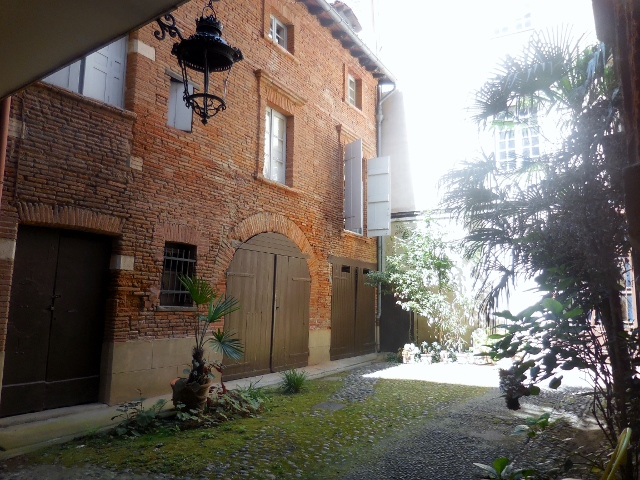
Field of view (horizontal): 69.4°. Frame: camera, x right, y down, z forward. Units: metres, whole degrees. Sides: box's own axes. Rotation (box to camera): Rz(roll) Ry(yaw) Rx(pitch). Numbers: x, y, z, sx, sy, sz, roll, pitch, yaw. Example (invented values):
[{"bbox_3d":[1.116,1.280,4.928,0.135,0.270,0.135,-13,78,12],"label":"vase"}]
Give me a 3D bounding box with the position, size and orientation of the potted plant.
[{"bbox_3d":[-1.694,1.545,6.900,0.950,1.900,0.870,2,-7,0],"label":"potted plant"}]

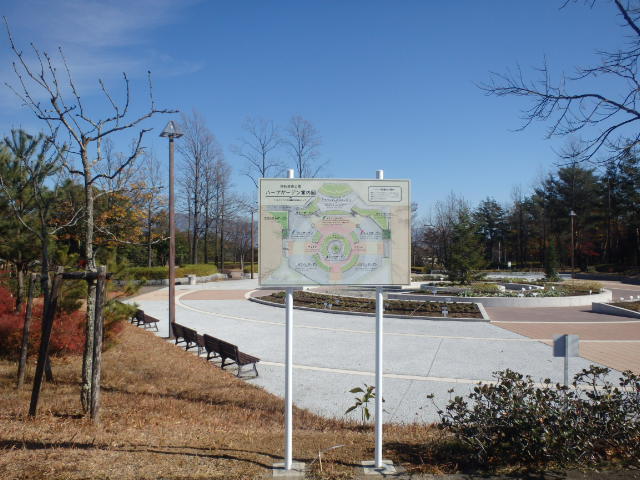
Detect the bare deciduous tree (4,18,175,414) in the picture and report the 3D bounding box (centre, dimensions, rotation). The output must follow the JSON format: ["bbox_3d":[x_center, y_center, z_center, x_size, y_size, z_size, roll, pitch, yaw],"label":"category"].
[{"bbox_3d":[-2.372,-0.267,5.400,1.750,4.131,1.700,0,-1,0],"label":"bare deciduous tree"}]

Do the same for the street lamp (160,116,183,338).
[{"bbox_3d":[-4.717,-0.354,16.584,0.700,6.957,0.700,0,-1,0],"label":"street lamp"}]

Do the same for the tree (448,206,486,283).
[{"bbox_3d":[10.258,0.401,36.566,2.750,5.474,2.750,0,-1,0],"label":"tree"}]

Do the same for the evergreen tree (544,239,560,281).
[{"bbox_3d":[20.210,1.717,45.045,1.400,3.696,1.400,0,-1,0],"label":"evergreen tree"}]

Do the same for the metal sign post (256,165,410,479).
[{"bbox_3d":[0.116,0.610,4.048,1.170,2.330,0.100,0,-1,-4],"label":"metal sign post"}]

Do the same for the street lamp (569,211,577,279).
[{"bbox_3d":[26.145,0.460,53.585,0.750,7.039,0.750,0,-1,0],"label":"street lamp"}]

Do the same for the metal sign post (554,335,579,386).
[{"bbox_3d":[4.137,2.154,8.714,0.420,1.121,0.070,0,-1,2],"label":"metal sign post"}]

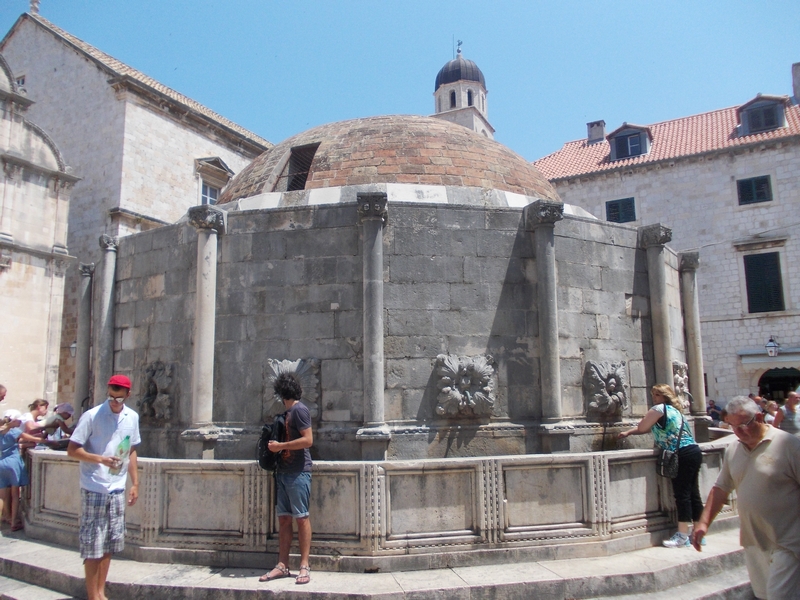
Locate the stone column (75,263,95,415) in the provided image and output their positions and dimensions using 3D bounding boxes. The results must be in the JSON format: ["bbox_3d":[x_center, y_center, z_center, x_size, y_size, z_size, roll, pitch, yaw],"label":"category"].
[{"bbox_3d":[-4.826,0.589,9.967,0.270,2.445,0.270,3,-9,-21],"label":"stone column"}]

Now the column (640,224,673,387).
[{"bbox_3d":[3.296,0.290,8.181,0.320,2.445,0.330,8,-11,-43],"label":"column"}]

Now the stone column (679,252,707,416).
[{"bbox_3d":[4.418,0.514,9.763,0.310,2.445,0.300,-4,-9,24],"label":"stone column"}]

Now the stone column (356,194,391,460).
[{"bbox_3d":[-0.274,0.284,6.783,0.330,2.804,0.340,0,-8,1],"label":"stone column"}]

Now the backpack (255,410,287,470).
[{"bbox_3d":[-1.128,1.251,5.680,0.230,0.470,0.300,2,-9,-15],"label":"backpack"}]

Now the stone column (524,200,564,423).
[{"bbox_3d":[1.648,0.147,7.144,0.320,2.445,0.340,3,-9,-21],"label":"stone column"}]

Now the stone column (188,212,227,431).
[{"bbox_3d":[-2.181,0.177,7.228,0.320,2.445,0.330,-4,-9,24],"label":"stone column"}]

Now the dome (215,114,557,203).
[{"bbox_3d":[-0.174,-2.122,12.189,6.630,2.069,6.630,0,-8,0],"label":"dome"}]

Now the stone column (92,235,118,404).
[{"bbox_3d":[-3.779,0.346,8.337,0.270,2.445,0.270,8,-11,-43],"label":"stone column"}]

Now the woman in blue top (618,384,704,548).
[{"bbox_3d":[2.783,1.709,6.874,0.780,1.650,0.520,-6,-10,36],"label":"woman in blue top"}]

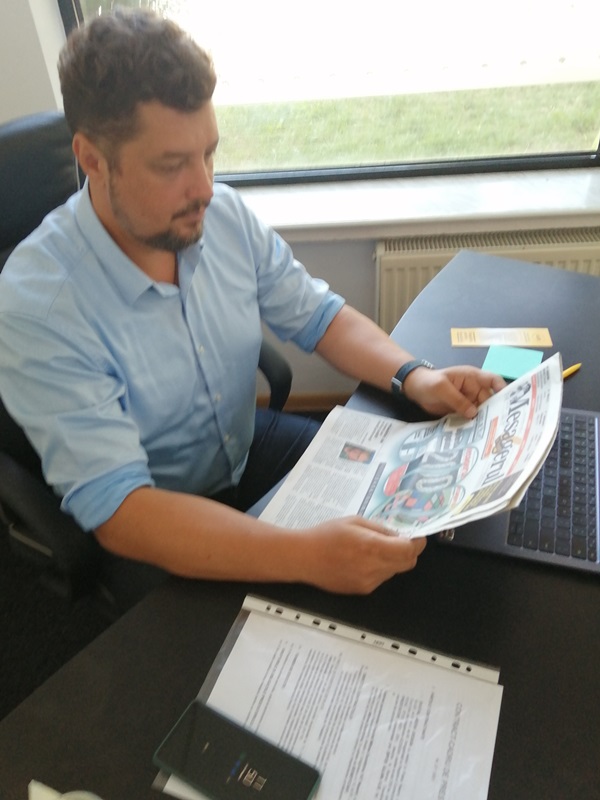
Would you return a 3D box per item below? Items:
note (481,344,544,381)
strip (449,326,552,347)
[{"bbox_3d":[0.380,-0.066,1.077,0.095,0.005,0.091,11,42,23],"label":"note"},{"bbox_3d":[0.382,-0.121,1.148,0.180,0.004,0.064,1,39,11],"label":"strip"}]

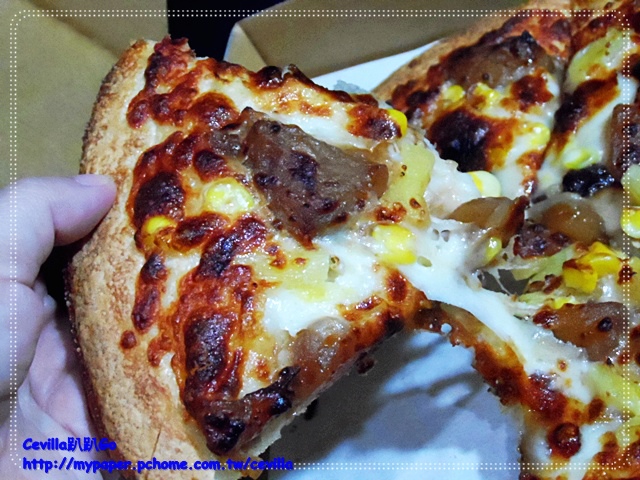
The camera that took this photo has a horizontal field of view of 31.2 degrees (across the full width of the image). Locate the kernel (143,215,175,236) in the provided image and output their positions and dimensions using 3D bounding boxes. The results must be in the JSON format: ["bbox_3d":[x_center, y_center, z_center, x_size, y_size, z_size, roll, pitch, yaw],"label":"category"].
[{"bbox_3d":[-0.038,-0.003,0.270,0.008,0.005,0.007,-13,52,-6],"label":"kernel"}]

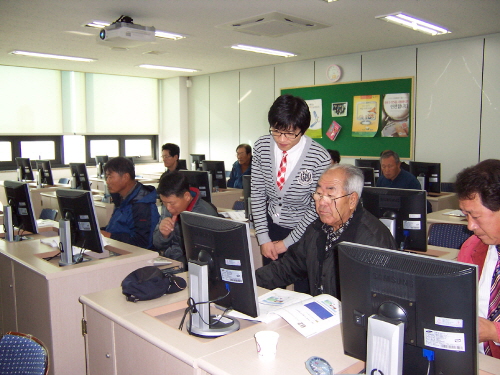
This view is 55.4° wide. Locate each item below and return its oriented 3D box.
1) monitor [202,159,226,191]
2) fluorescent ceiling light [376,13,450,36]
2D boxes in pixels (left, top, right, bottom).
[{"bbox_3d":[-0.481,-0.136,6.000,0.370,0.385,0.180,5,8,43],"label":"monitor"},{"bbox_3d":[1.874,-1.810,5.330,1.280,0.080,0.310,-6,8,-43],"label":"fluorescent ceiling light"}]

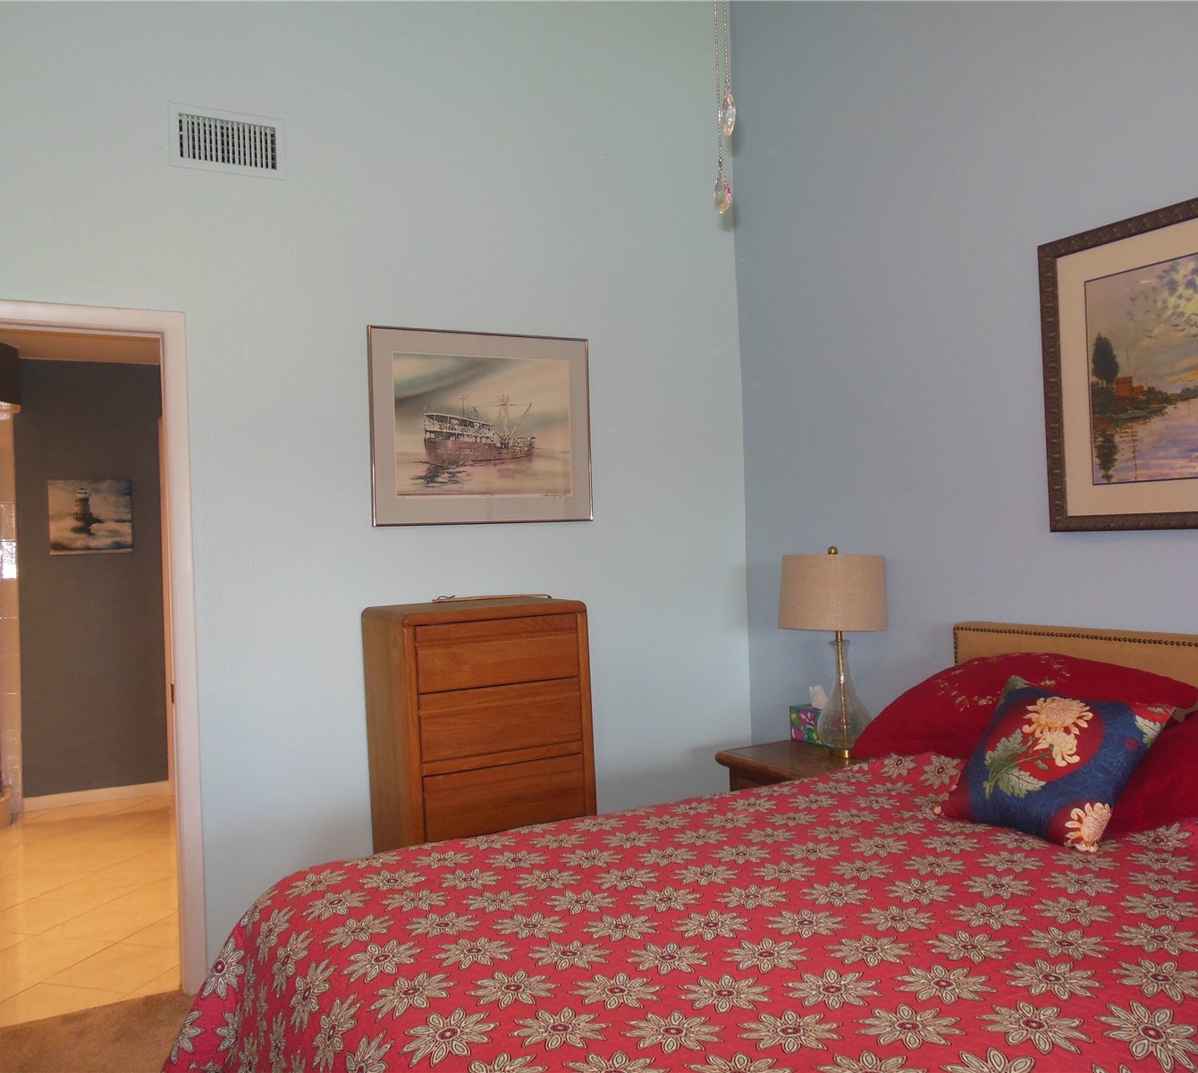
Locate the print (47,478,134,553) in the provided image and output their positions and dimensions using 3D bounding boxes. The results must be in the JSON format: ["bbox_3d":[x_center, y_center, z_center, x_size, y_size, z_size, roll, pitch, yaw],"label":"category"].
[{"bbox_3d":[-2.785,-0.107,5.672,0.408,0.397,0.030,-2,0,-28],"label":"print"}]

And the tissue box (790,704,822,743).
[{"bbox_3d":[0.804,0.673,3.688,0.115,0.120,0.210,-2,0,-36],"label":"tissue box"}]

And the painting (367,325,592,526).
[{"bbox_3d":[-0.406,-0.385,3.692,0.837,0.676,0.025,-2,0,-28],"label":"painting"}]

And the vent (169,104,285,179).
[{"bbox_3d":[-1.183,-1.258,3.302,0.352,0.200,0.020,-2,0,-28],"label":"vent"}]

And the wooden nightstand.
[{"bbox_3d":[0.772,1.042,3.420,0.475,0.615,0.580,-2,0,-28],"label":"wooden nightstand"}]

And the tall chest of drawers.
[{"bbox_3d":[-0.393,0.807,3.414,0.618,1.161,0.446,-2,0,-28],"label":"tall chest of drawers"}]

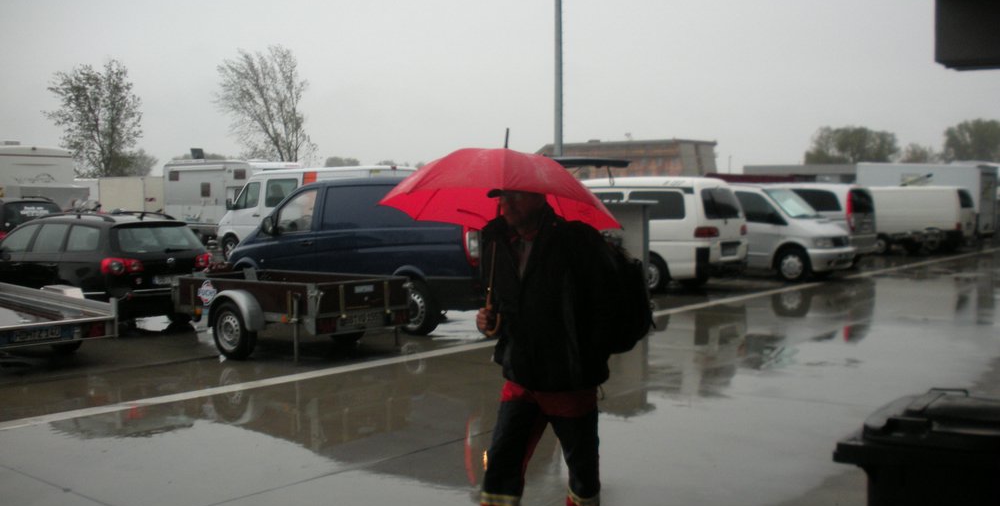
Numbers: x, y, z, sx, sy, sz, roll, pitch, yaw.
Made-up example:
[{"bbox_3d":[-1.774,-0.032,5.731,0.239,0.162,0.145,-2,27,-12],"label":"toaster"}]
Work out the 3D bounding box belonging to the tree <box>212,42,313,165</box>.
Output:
[{"bbox_3d":[-12.919,-6.345,54.731,5.600,9.900,5.400,0,3,0],"label":"tree"}]

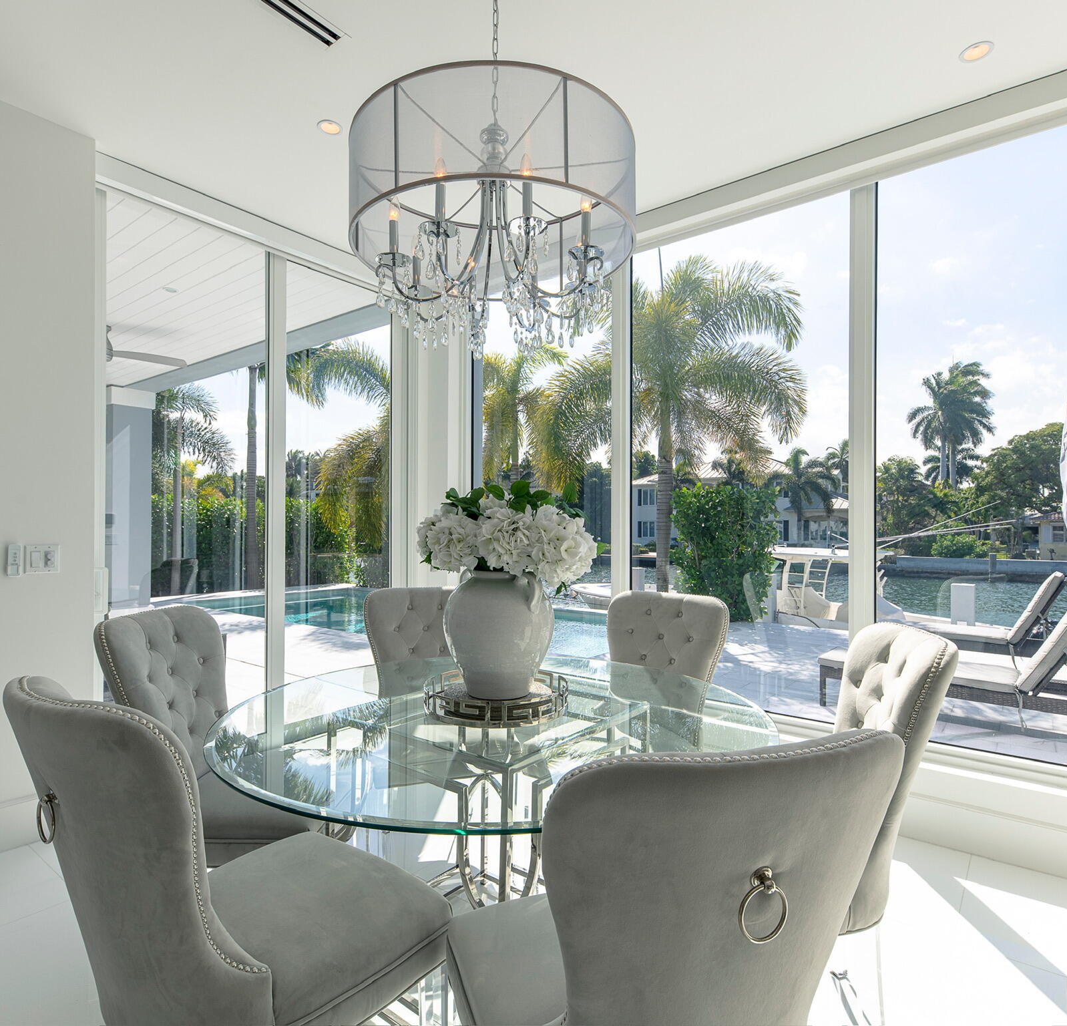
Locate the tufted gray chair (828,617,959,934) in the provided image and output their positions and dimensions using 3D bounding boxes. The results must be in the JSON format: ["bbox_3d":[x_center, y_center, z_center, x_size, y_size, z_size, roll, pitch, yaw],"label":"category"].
[{"bbox_3d":[0.723,0.826,1.694,0.650,1.010,0.520,0,-1,-8],"label":"tufted gray chair"}]

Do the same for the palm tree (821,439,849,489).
[{"bbox_3d":[30.052,-2.589,62.000,4.300,9.710,4.300,0,-1,26],"label":"palm tree"}]

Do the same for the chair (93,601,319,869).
[{"bbox_3d":[-1.073,0.858,2.322,0.710,1.000,0.550,0,-1,13],"label":"chair"}]

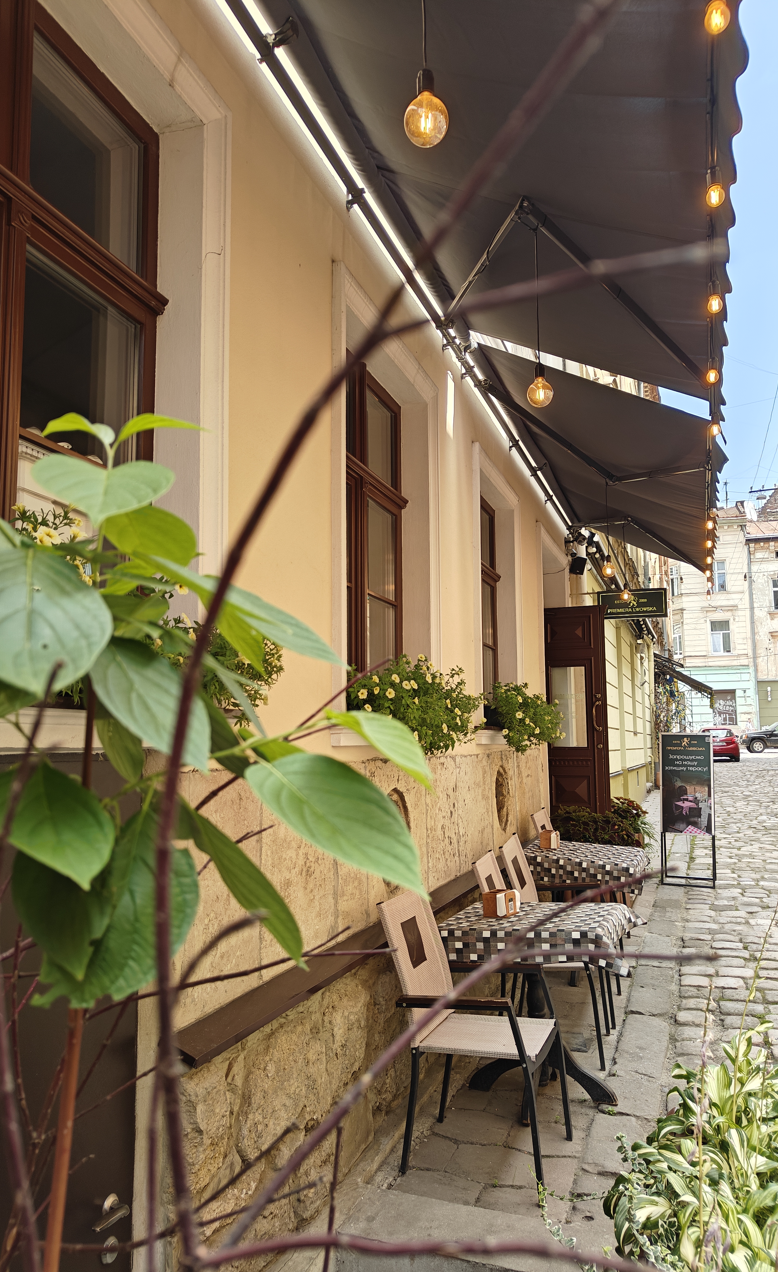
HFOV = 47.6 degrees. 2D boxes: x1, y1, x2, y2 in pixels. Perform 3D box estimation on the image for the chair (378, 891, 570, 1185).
[{"bbox_3d":[0.340,1.495,3.397,0.620,0.920,0.500,-3,-7,20],"label":"chair"}]

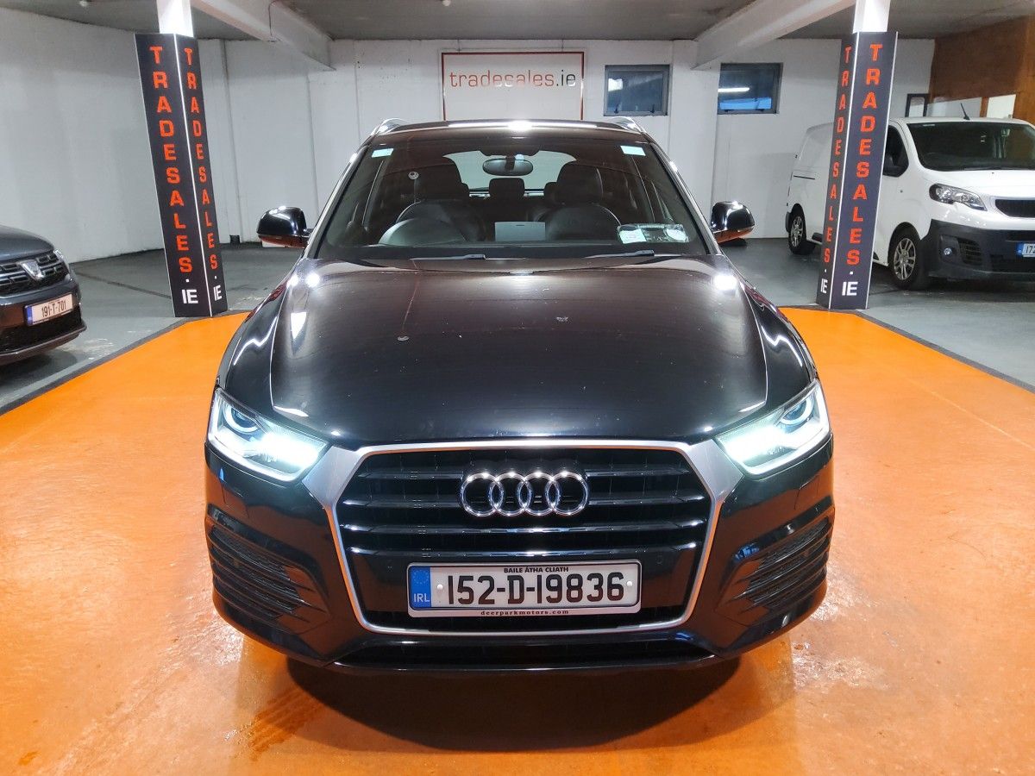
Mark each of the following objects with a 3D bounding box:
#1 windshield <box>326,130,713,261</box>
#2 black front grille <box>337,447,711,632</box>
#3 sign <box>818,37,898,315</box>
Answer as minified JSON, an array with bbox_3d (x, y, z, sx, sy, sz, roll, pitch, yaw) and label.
[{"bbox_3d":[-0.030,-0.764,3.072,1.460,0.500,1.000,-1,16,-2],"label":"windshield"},{"bbox_3d":[0.019,0.339,1.789,0.870,0.445,0.140,-1,16,-2],"label":"black front grille"},{"bbox_3d":[3.149,-1.978,7.252,0.360,2.450,0.370,0,16,2],"label":"sign"}]

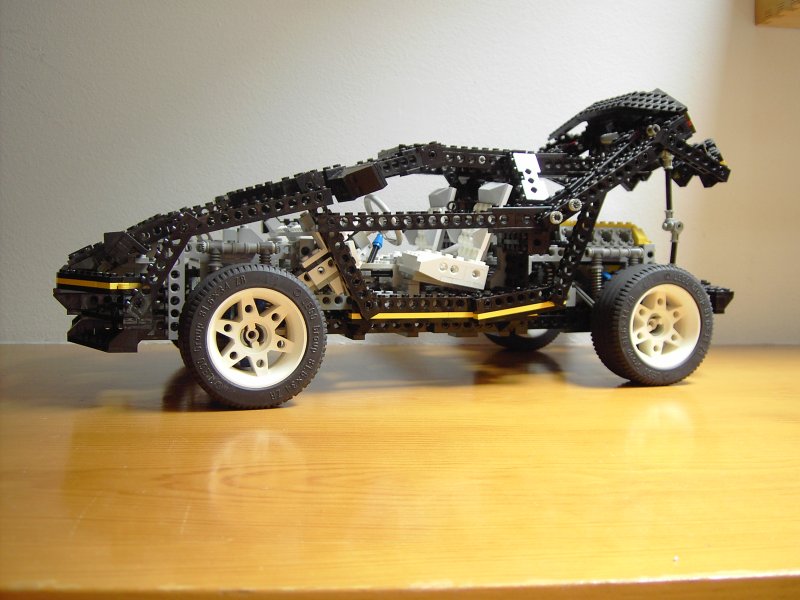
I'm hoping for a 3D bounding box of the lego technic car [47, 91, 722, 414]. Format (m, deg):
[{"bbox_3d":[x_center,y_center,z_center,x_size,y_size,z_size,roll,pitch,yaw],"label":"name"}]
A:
[{"bbox_3d":[-0.008,-0.056,0.599,0.457,0.220,0.230,-1,4,-20],"label":"lego technic car"}]

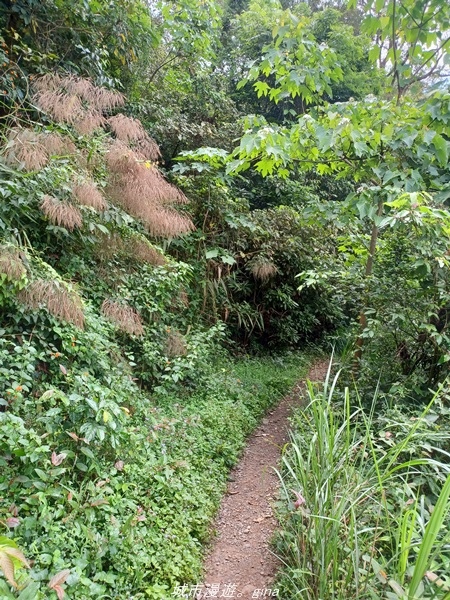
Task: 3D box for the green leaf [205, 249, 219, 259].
[{"bbox_3d":[-0.180,-0.645,6.100,0.175,0.120,0.100,0,5,0],"label":"green leaf"}]

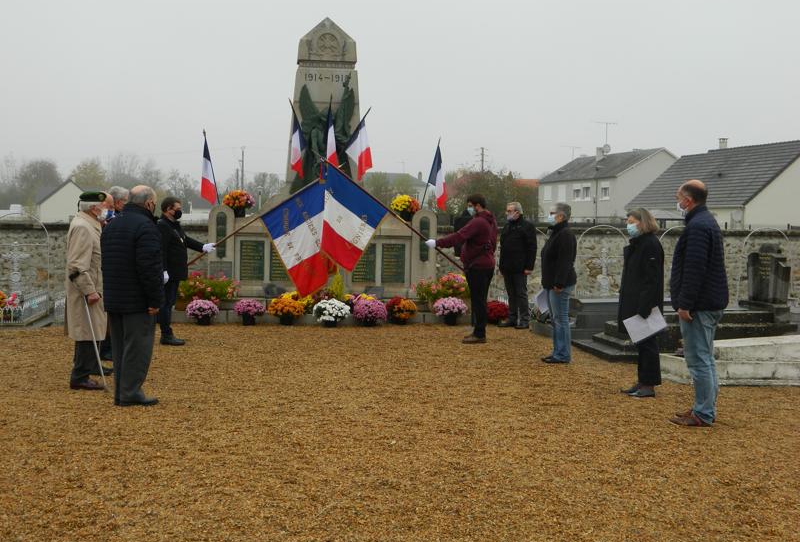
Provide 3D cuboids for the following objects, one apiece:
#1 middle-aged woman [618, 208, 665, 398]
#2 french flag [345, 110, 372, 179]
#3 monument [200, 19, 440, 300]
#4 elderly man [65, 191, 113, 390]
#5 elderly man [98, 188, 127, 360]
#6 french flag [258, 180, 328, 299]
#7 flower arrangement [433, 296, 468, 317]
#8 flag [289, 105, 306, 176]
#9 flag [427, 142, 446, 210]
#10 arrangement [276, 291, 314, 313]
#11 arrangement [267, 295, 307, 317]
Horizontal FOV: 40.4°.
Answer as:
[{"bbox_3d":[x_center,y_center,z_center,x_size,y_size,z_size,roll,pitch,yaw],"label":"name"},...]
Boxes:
[{"bbox_3d":[2.106,0.263,9.380,0.390,1.610,0.500,1,3,10],"label":"middle-aged woman"},{"bbox_3d":[-0.604,-1.826,15.800,0.420,1.050,0.280,1,3,6],"label":"french flag"},{"bbox_3d":[-1.192,-1.771,16.600,3.400,4.270,1.400,0,3,-5],"label":"monument"},{"bbox_3d":[-2.704,0.159,9.400,0.400,1.690,0.500,0,3,-17],"label":"elderly man"},{"bbox_3d":[-2.844,0.027,10.860,0.360,1.735,0.530,0,3,-15],"label":"elderly man"},{"bbox_3d":[-1.244,-0.389,13.050,0.920,1.400,0.220,1,3,0],"label":"french flag"},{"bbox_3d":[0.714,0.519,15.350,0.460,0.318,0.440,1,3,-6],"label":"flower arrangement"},{"bbox_3d":[-1.491,-1.884,15.800,0.280,1.050,0.270,1,3,6],"label":"flag"},{"bbox_3d":[0.552,-1.392,16.000,0.290,1.002,0.220,1,3,-6],"label":"flag"},{"bbox_3d":[-1.496,0.438,15.480,0.540,0.330,0.450,0,3,-5],"label":"arrangement"},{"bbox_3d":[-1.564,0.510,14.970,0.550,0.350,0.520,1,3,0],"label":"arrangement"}]

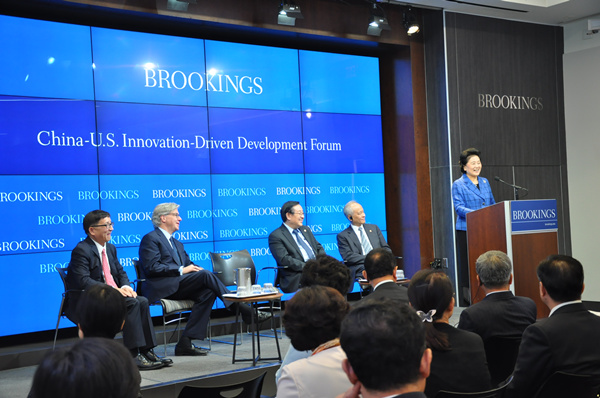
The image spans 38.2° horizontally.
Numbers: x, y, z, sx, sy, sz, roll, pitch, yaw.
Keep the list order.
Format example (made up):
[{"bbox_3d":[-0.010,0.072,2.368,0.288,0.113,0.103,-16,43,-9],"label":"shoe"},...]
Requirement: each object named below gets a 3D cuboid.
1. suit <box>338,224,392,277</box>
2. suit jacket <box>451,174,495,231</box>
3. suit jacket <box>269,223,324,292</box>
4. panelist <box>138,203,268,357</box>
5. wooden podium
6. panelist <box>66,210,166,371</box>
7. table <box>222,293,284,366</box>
[{"bbox_3d":[0.681,0.564,9.211,0.540,0.620,0.460,-2,-2,-32],"label":"suit"},{"bbox_3d":[1.837,0.048,9.213,0.480,0.620,0.420,-1,-2,-42],"label":"suit jacket"},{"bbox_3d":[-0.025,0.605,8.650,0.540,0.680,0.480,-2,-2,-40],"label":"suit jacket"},{"bbox_3d":[-0.880,0.678,7.540,1.080,1.300,0.580,-3,-2,24],"label":"panelist"},{"bbox_3d":[2.188,0.621,8.835,0.780,1.187,0.530,-2,-2,-35],"label":"wooden podium"},{"bbox_3d":[-1.489,0.715,7.031,0.900,1.260,0.560,-4,-2,30],"label":"panelist"},{"bbox_3d":[-0.349,1.031,6.811,0.470,0.510,0.470,-3,-1,0],"label":"table"}]

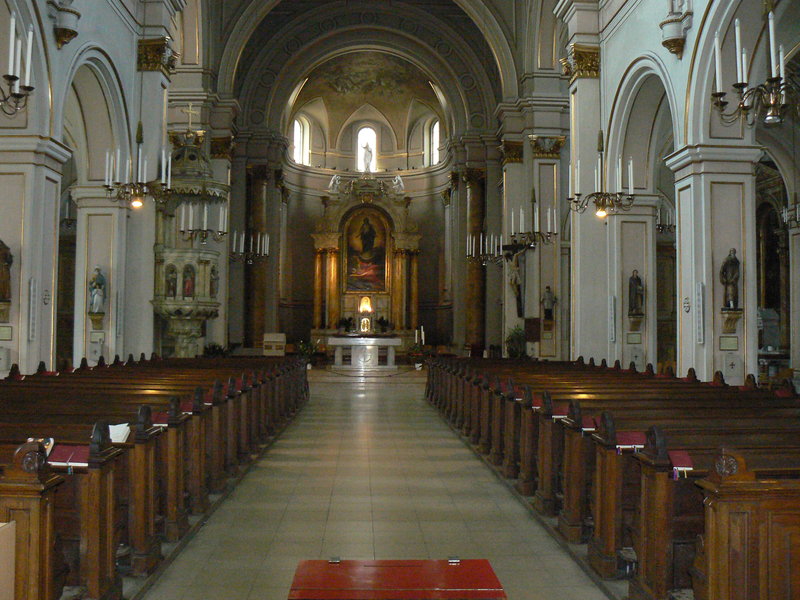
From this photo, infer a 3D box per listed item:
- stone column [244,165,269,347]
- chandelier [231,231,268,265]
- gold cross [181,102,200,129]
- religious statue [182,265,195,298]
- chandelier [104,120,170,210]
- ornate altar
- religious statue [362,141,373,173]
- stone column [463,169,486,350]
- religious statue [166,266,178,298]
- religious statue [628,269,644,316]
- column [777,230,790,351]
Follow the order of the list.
[{"bbox_3d":[-5.778,-1.772,33.500,0.950,7.500,0.950,0,-2,-3],"label":"stone column"},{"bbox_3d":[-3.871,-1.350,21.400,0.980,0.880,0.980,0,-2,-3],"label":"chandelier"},{"bbox_3d":[-4.935,-4.323,19.600,0.460,0.630,0.080,1,-3,-20],"label":"gold cross"},{"bbox_3d":[-4.819,-0.422,19.000,0.250,0.760,0.200,0,-2,-8],"label":"religious statue"},{"bbox_3d":[-3.810,-1.956,12.100,0.970,1.250,0.970,0,-2,-3],"label":"chandelier"},{"bbox_3d":[-1.646,-1.789,39.700,5.100,8.400,2.000,0,-2,-3],"label":"ornate altar"},{"bbox_3d":[-1.559,-6.819,39.900,0.500,1.450,0.420,0,-2,-3],"label":"religious statue"},{"bbox_3d":[3.036,-1.650,33.900,0.950,7.500,0.950,0,-2,-3],"label":"stone column"},{"bbox_3d":[-5.195,-0.411,19.000,0.250,0.750,0.200,0,-2,-6],"label":"religious statue"},{"bbox_3d":[5.259,-0.160,18.500,0.360,1.050,0.320,0,-2,-3],"label":"religious statue"},{"bbox_3d":[9.818,-0.243,21.300,0.340,3.050,0.340,0,-2,-3],"label":"column"}]

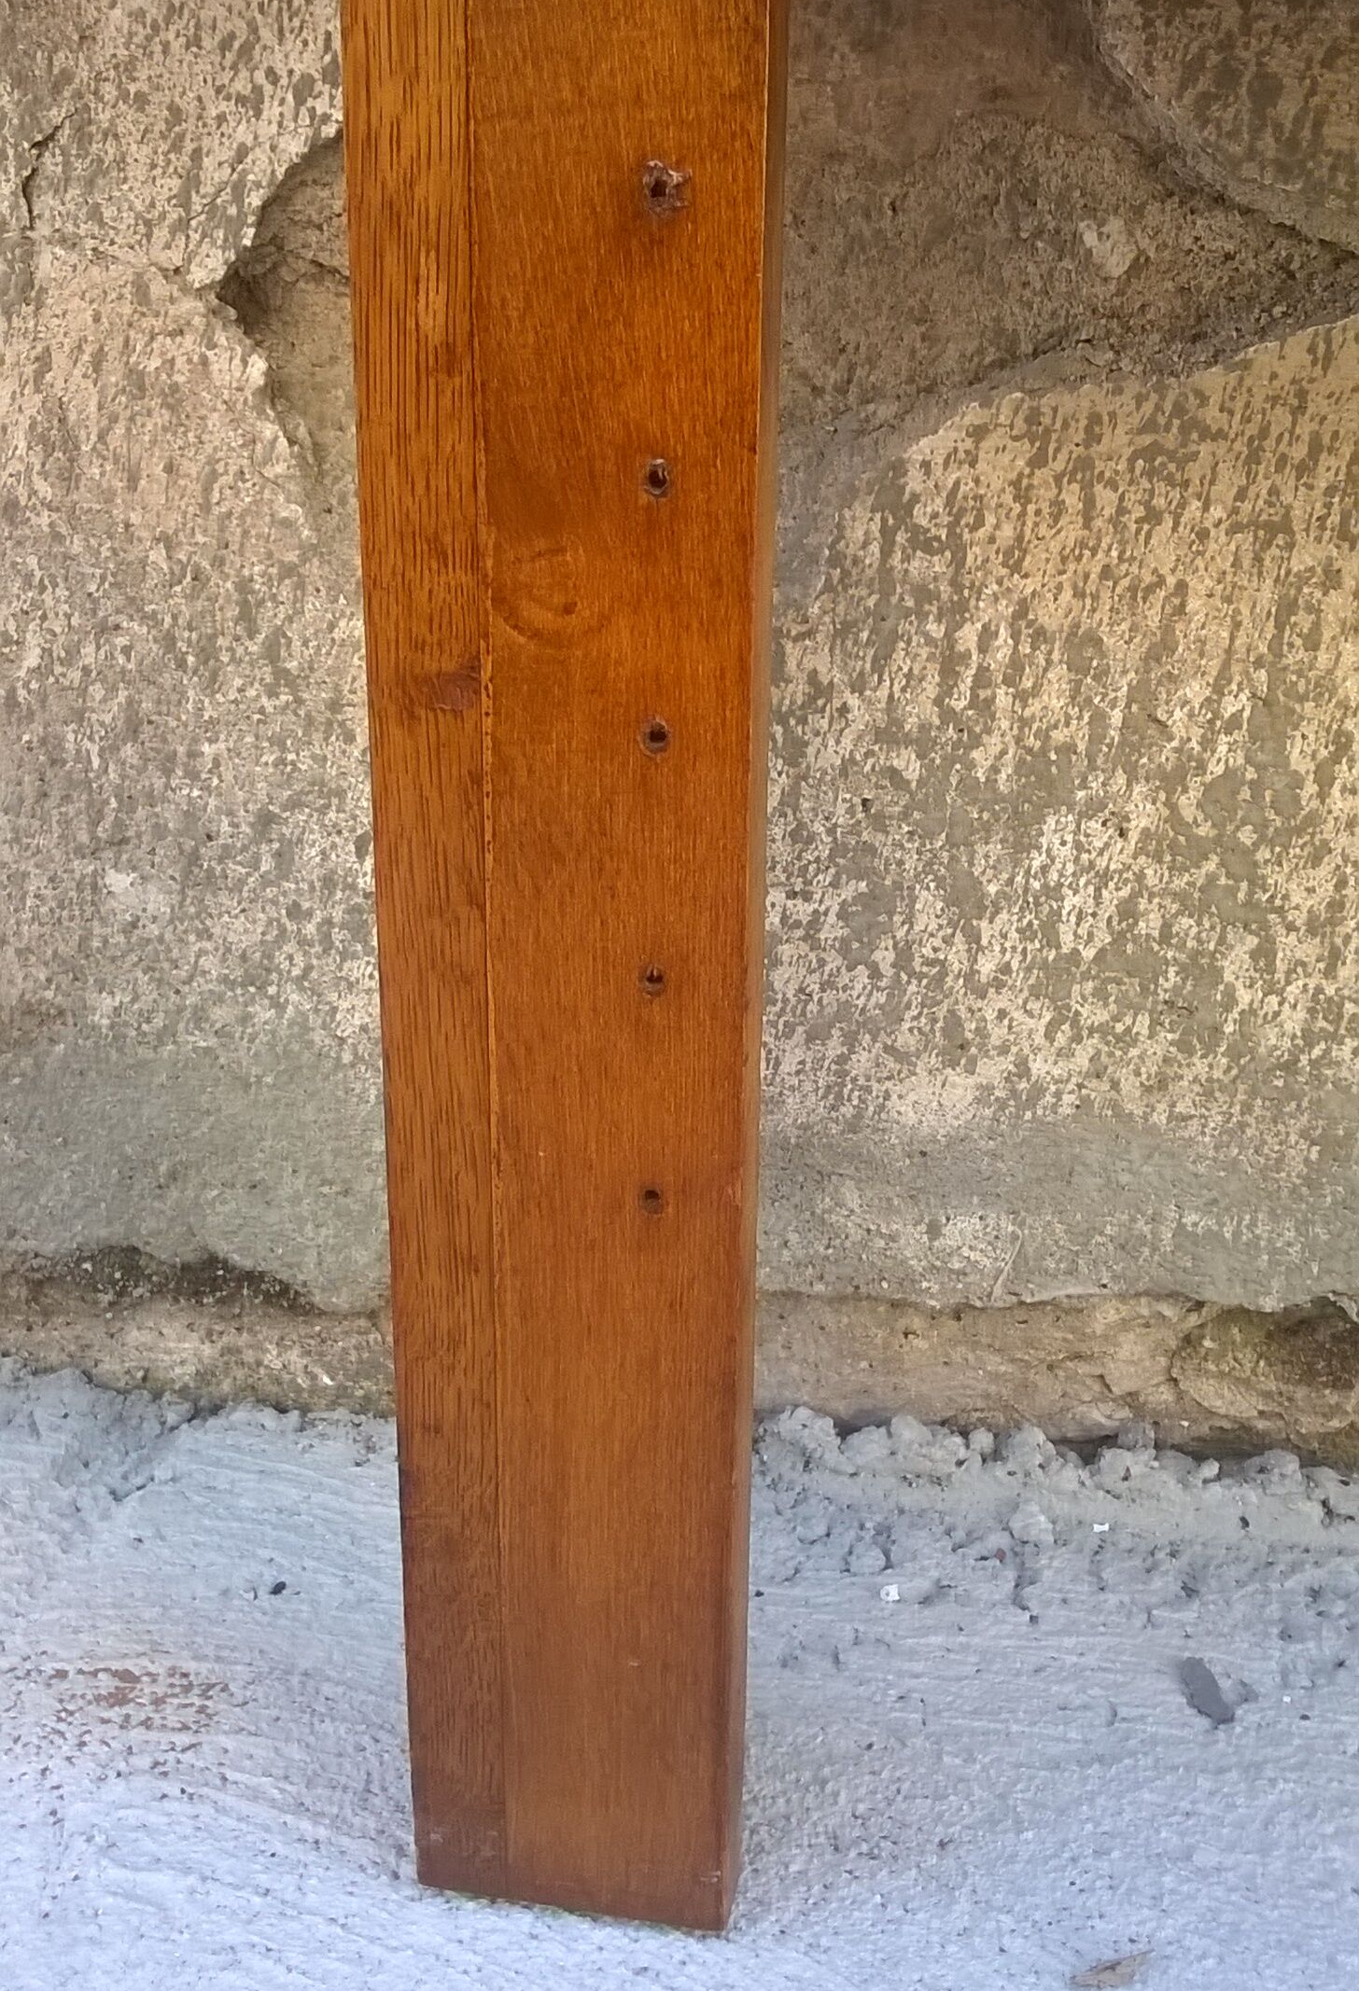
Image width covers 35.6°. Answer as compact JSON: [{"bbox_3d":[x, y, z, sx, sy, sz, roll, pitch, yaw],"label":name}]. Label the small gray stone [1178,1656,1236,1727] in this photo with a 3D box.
[{"bbox_3d":[0.160,0.211,0.641,0.011,0.007,0.025,-5,26,-12],"label":"small gray stone"}]

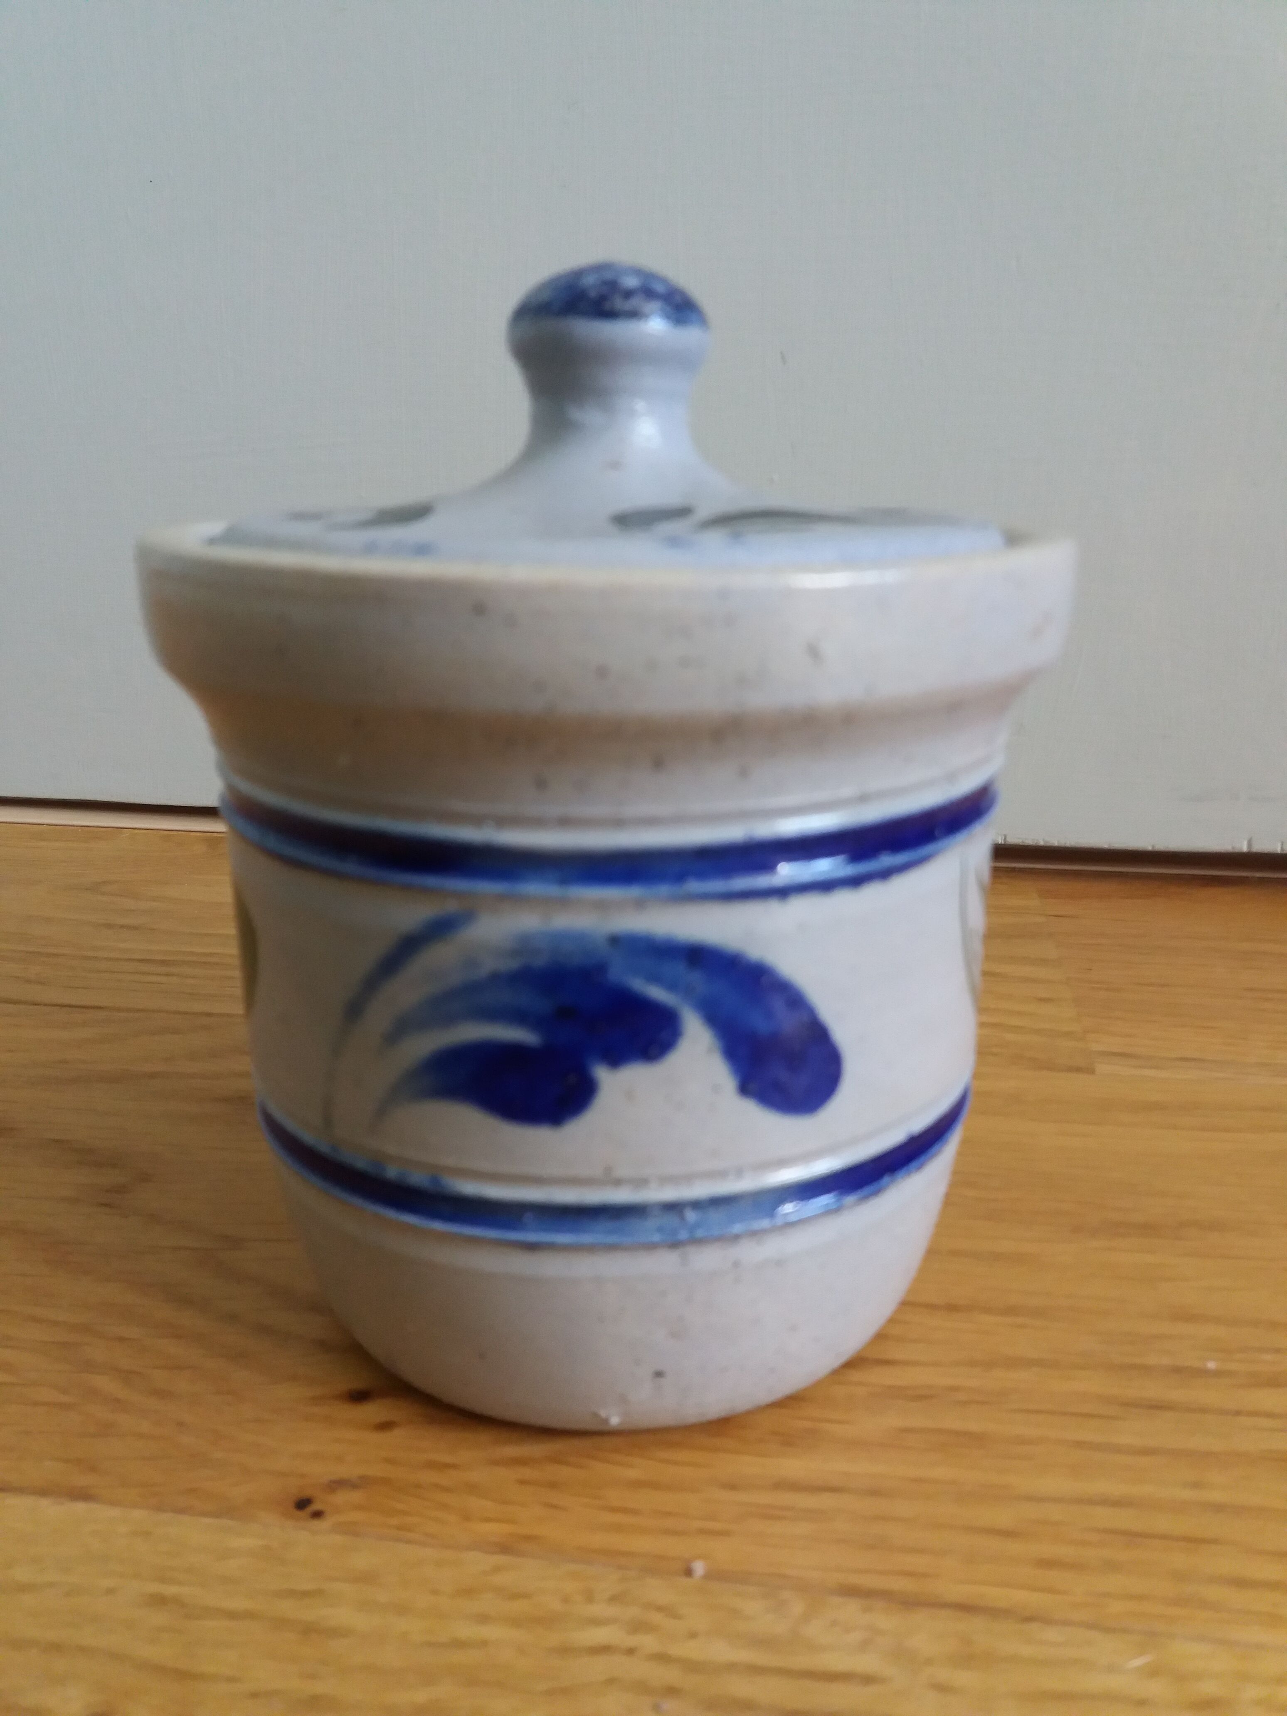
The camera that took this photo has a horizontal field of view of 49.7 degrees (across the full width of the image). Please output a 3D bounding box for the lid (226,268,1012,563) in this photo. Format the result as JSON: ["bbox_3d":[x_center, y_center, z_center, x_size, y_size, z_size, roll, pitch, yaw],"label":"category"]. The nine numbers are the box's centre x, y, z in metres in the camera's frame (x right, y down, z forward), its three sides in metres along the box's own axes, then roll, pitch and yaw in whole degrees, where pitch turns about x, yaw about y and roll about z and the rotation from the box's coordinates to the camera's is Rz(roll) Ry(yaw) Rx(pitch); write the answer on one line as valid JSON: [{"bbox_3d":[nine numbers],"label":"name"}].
[{"bbox_3d":[-0.004,-0.052,0.171,0.096,0.040,0.096,0,17,0],"label":"lid"}]

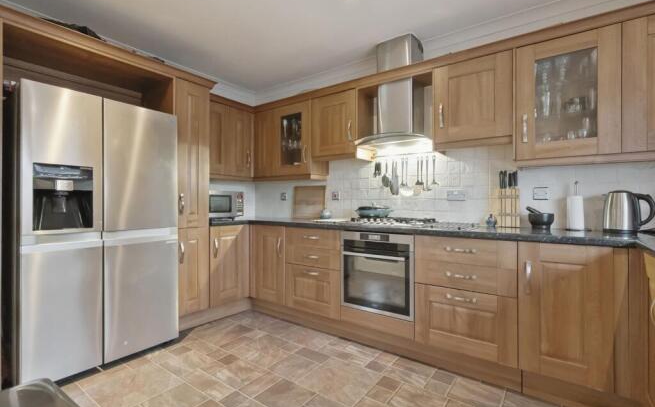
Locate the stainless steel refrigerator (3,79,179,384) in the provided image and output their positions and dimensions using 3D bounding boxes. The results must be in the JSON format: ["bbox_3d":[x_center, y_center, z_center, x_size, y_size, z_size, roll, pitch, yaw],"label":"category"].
[{"bbox_3d":[-1.748,0.208,2.190,0.750,1.800,0.890,0,0,37],"label":"stainless steel refrigerator"}]

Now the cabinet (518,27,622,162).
[{"bbox_3d":[1.440,-0.643,1.767,0.490,0.728,0.025,0,0,34],"label":"cabinet"}]

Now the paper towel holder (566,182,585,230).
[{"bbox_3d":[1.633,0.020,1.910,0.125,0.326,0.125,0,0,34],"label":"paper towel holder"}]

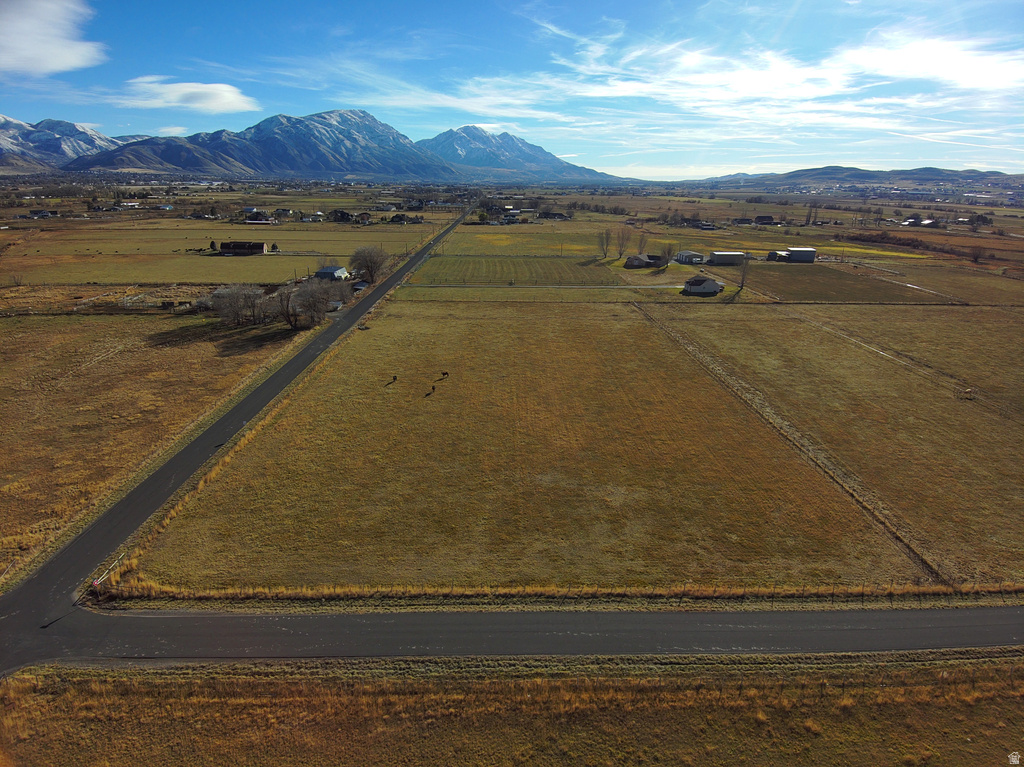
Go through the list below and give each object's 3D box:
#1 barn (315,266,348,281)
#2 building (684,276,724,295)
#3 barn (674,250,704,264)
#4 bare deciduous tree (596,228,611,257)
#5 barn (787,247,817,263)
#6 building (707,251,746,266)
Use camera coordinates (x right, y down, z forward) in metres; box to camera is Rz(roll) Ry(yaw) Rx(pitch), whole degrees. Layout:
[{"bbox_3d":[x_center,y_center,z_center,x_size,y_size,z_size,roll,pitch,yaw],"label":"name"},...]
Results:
[{"bbox_3d":[-97.590,-58.930,333.380,11.000,5.300,13.000,2,18,6],"label":"barn"},{"bbox_3d":[93.110,-48.750,303.810,14.360,6.500,11.500,0,18,-1],"label":"building"},{"bbox_3d":[115.800,-81.870,403.400,12.000,5.700,16.500,-2,18,-6],"label":"barn"},{"bbox_3d":[63.510,-95.570,423.280,9.000,19.500,9.000,0,18,0],"label":"bare deciduous tree"},{"bbox_3d":[189.950,-84.650,408.230,16.000,8.000,8.500,0,18,0],"label":"barn"},{"bbox_3d":[138.650,-80.830,398.750,18.500,6.600,11.000,0,18,0],"label":"building"}]

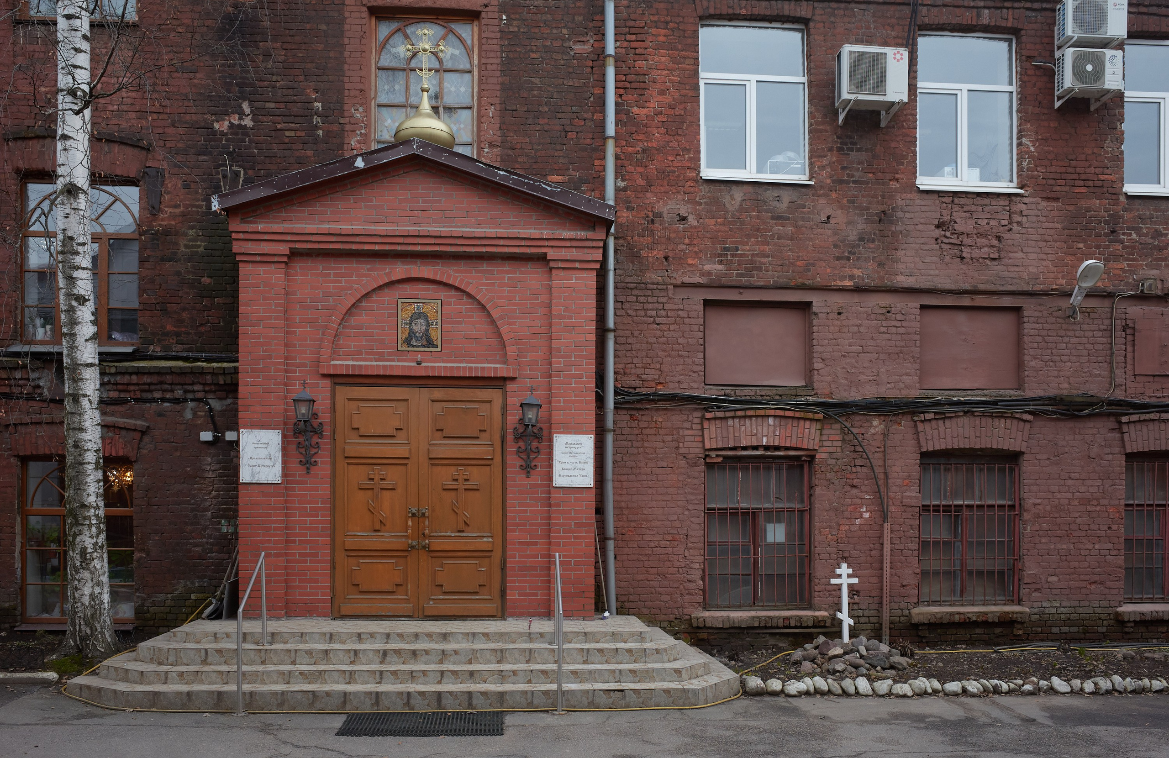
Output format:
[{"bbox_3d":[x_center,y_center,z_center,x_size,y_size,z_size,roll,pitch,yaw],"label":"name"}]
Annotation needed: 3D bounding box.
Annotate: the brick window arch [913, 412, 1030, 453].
[{"bbox_3d":[5.121,0.704,11.960,1.620,0.530,0.160,0,-1,-4],"label":"brick window arch"}]

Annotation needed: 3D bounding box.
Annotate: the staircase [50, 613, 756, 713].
[{"bbox_3d":[-1.720,3.010,9.880,6.650,0.580,2.300,1,-2,-4],"label":"staircase"}]

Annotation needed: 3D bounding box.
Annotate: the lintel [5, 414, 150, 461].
[{"bbox_3d":[-6.029,0.695,10.785,1.610,0.530,0.200,1,-2,-4],"label":"lintel"}]

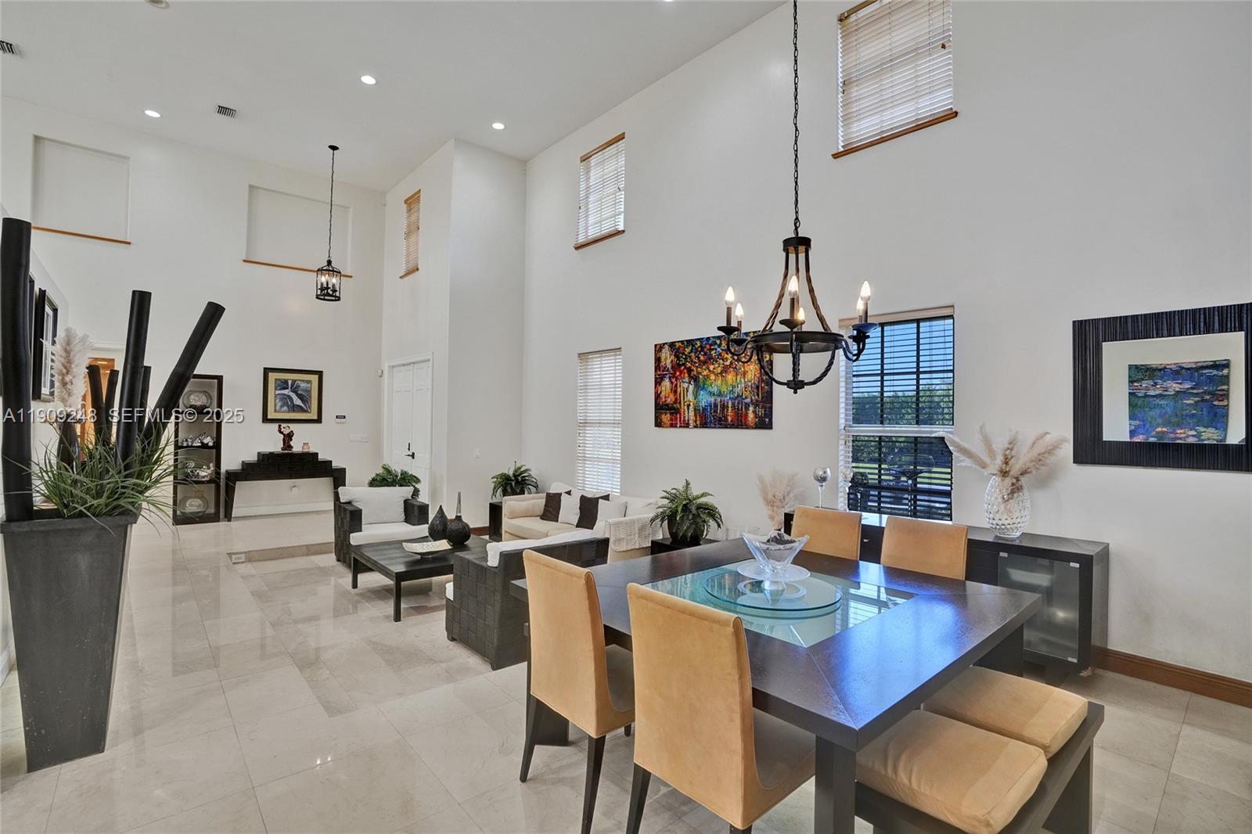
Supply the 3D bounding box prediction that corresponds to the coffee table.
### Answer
[{"bbox_3d":[-1.838,1.493,5.365,1.182,0.402,1.128,1,-1,-41],"label":"coffee table"}]

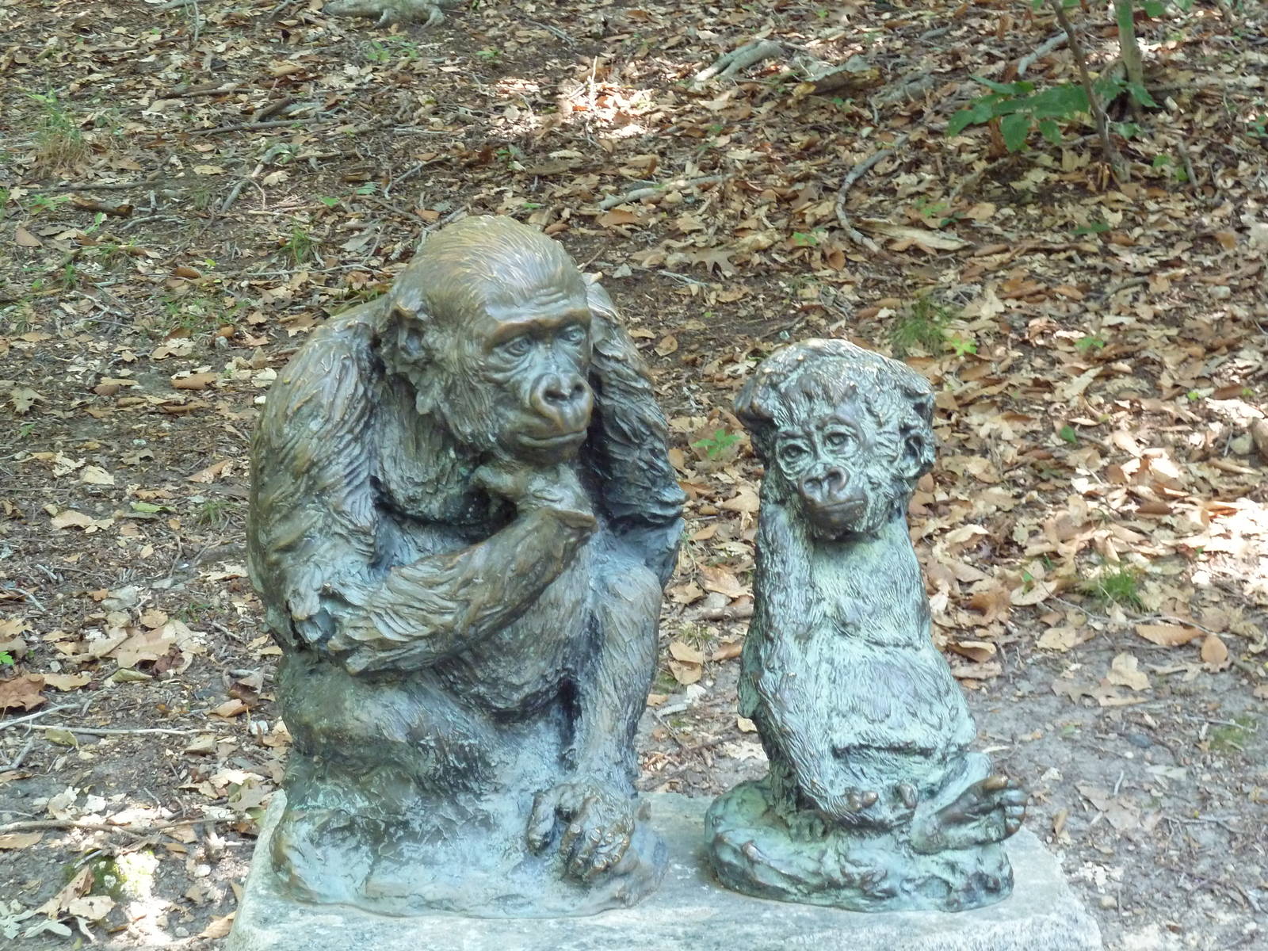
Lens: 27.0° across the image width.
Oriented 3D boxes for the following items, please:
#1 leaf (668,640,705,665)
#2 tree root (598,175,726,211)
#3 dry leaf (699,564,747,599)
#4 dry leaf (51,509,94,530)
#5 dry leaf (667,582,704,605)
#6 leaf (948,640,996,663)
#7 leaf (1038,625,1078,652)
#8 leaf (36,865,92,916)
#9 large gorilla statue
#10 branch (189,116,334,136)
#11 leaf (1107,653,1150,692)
[{"bbox_3d":[0.102,0.341,5.085,0.075,0.028,0.060,0,15,0],"label":"leaf"},{"bbox_3d":[0.100,-0.972,9.060,0.580,0.045,0.060,-12,19,-38],"label":"tree root"},{"bbox_3d":[0.187,0.218,5.444,0.105,0.035,0.085,0,15,0],"label":"dry leaf"},{"bbox_3d":[-1.106,0.088,5.200,0.090,0.020,0.055,0,23,0],"label":"dry leaf"},{"bbox_3d":[0.098,0.224,5.000,0.068,0.020,0.055,0,23,0],"label":"dry leaf"},{"bbox_3d":[0.680,0.354,5.301,0.092,0.030,0.042,3,20,8],"label":"leaf"},{"bbox_3d":[0.859,0.332,5.346,0.084,0.018,0.064,-2,22,-5],"label":"leaf"},{"bbox_3d":[-0.707,0.515,3.271,0.038,0.025,0.100,11,25,26],"label":"leaf"},{"bbox_3d":[-0.210,0.072,3.287,0.530,0.810,0.500,-8,17,-27],"label":"large gorilla statue"},{"bbox_3d":[-0.942,-0.884,6.669,0.375,0.017,0.024,-7,23,-17],"label":"branch"},{"bbox_3d":[0.934,0.372,4.991,0.085,0.032,0.090,0,15,0],"label":"leaf"}]

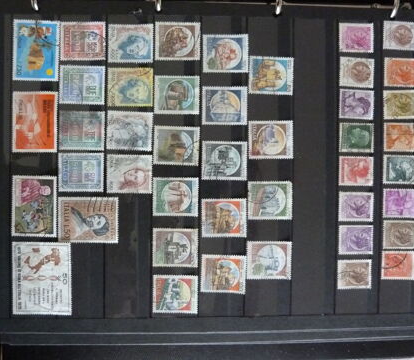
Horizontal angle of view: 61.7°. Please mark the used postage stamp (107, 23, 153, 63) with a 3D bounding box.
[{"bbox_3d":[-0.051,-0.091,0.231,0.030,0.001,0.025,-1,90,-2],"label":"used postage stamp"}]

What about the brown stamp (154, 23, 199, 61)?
[{"bbox_3d":[-0.020,-0.093,0.232,0.030,0.001,0.025,0,90,-2],"label":"brown stamp"}]

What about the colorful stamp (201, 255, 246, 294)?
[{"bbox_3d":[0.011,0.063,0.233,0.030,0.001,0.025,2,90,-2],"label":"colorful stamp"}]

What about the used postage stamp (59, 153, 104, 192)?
[{"bbox_3d":[-0.084,-0.005,0.231,0.030,0.001,0.025,0,90,-2],"label":"used postage stamp"}]

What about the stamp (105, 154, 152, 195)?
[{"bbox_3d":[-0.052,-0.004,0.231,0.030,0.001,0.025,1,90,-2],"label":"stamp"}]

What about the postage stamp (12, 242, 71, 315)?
[{"bbox_3d":[-0.109,0.065,0.230,0.039,0.001,0.048,1,90,-2],"label":"postage stamp"}]

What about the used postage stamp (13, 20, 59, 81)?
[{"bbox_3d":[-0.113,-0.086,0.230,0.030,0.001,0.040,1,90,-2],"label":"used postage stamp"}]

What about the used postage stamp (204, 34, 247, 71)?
[{"bbox_3d":[0.013,-0.085,0.233,0.030,0.001,0.025,-1,90,-2],"label":"used postage stamp"}]

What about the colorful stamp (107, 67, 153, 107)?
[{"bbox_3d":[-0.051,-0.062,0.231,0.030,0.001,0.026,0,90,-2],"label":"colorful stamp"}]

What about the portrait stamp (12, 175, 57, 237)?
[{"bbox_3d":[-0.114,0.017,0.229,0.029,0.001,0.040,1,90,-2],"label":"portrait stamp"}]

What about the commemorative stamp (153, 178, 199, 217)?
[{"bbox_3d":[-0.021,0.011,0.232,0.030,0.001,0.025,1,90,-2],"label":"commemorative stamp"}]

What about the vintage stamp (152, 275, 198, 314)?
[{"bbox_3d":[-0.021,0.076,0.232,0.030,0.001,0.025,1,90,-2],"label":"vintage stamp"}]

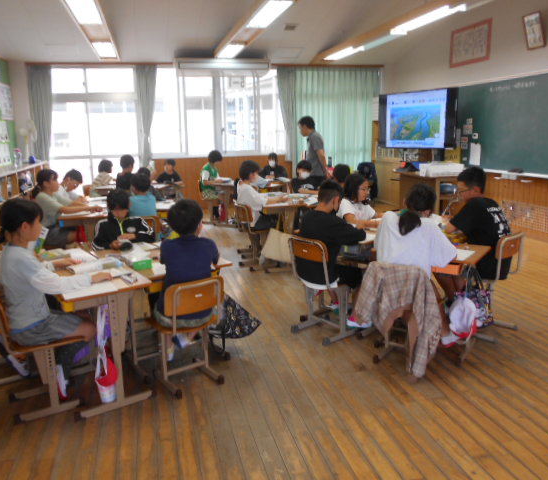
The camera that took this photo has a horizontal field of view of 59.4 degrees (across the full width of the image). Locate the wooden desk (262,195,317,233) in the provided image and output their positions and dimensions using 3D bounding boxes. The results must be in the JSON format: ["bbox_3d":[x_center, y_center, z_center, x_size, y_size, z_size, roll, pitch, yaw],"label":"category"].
[{"bbox_3d":[0.042,-0.074,5.240,0.430,0.665,0.630,-4,13,-14],"label":"wooden desk"}]

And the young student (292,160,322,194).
[{"bbox_3d":[0.410,-0.431,5.877,0.450,1.070,0.580,-1,13,0],"label":"young student"}]

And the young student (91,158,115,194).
[{"bbox_3d":[-2.610,-0.690,7.354,0.525,1.079,0.398,-5,13,-17],"label":"young student"}]

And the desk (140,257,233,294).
[{"bbox_3d":[-0.625,0.456,3.015,0.630,0.620,0.430,-10,15,-34],"label":"desk"}]

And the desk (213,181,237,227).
[{"bbox_3d":[-0.598,-0.571,7.616,0.433,0.665,0.625,7,15,32],"label":"desk"}]

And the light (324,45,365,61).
[{"bbox_3d":[1.121,-3.023,7.640,0.270,0.100,1.250,-4,13,-14],"label":"light"}]

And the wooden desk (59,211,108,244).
[{"bbox_3d":[-1.850,0.036,5.012,0.450,0.660,0.620,-2,13,-3],"label":"wooden desk"}]

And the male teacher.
[{"bbox_3d":[0.567,-0.911,6.740,0.420,1.620,0.450,-2,13,-2],"label":"male teacher"}]

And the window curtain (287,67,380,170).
[{"bbox_3d":[1.233,-2.187,9.653,1.950,2.420,0.160,-4,13,-14],"label":"window curtain"}]

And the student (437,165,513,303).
[{"bbox_3d":[1.419,0.067,3.379,0.580,1.150,0.430,9,16,38],"label":"student"}]

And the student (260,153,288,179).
[{"bbox_3d":[0.001,-0.882,7.890,0.440,1.090,0.580,-1,13,0],"label":"student"}]

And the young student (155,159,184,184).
[{"bbox_3d":[-1.632,-0.766,7.733,0.412,1.029,0.511,-2,13,-6],"label":"young student"}]

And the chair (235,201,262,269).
[{"bbox_3d":[-0.136,-0.031,5.150,0.412,0.667,0.369,-8,14,-29],"label":"chair"}]

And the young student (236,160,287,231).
[{"bbox_3d":[-0.065,-0.276,5.134,0.511,1.150,0.405,-8,14,-28],"label":"young student"}]

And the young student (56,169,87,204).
[{"bbox_3d":[-2.175,-0.259,5.338,0.580,1.060,0.420,-3,13,-10],"label":"young student"}]

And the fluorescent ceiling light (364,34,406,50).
[{"bbox_3d":[1.458,-2.664,6.459,0.200,0.090,1.150,-4,13,-14],"label":"fluorescent ceiling light"}]

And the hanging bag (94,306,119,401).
[{"bbox_3d":[-0.874,0.597,2.509,0.120,0.530,0.090,-9,15,-32],"label":"hanging bag"}]

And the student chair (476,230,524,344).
[{"bbox_3d":[1.507,0.313,3.418,0.350,0.679,0.410,-10,16,-35],"label":"student chair"}]

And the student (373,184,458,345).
[{"bbox_3d":[0.914,0.215,3.002,0.470,1.080,0.600,7,15,33],"label":"student"}]

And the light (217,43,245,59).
[{"bbox_3d":[-0.682,-2.924,7.348,0.270,0.100,1.250,-4,13,-14],"label":"light"}]

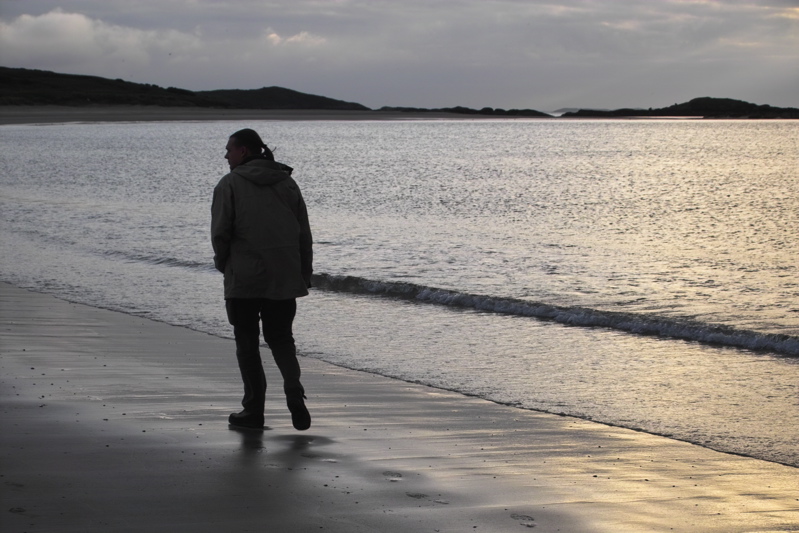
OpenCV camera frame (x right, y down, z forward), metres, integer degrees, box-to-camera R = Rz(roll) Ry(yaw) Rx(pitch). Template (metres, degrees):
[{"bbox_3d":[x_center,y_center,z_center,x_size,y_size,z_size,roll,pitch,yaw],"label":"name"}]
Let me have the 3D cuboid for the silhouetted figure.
[{"bbox_3d":[-0.792,0.068,10.750,0.580,1.710,0.600,-2,5,-26],"label":"silhouetted figure"}]

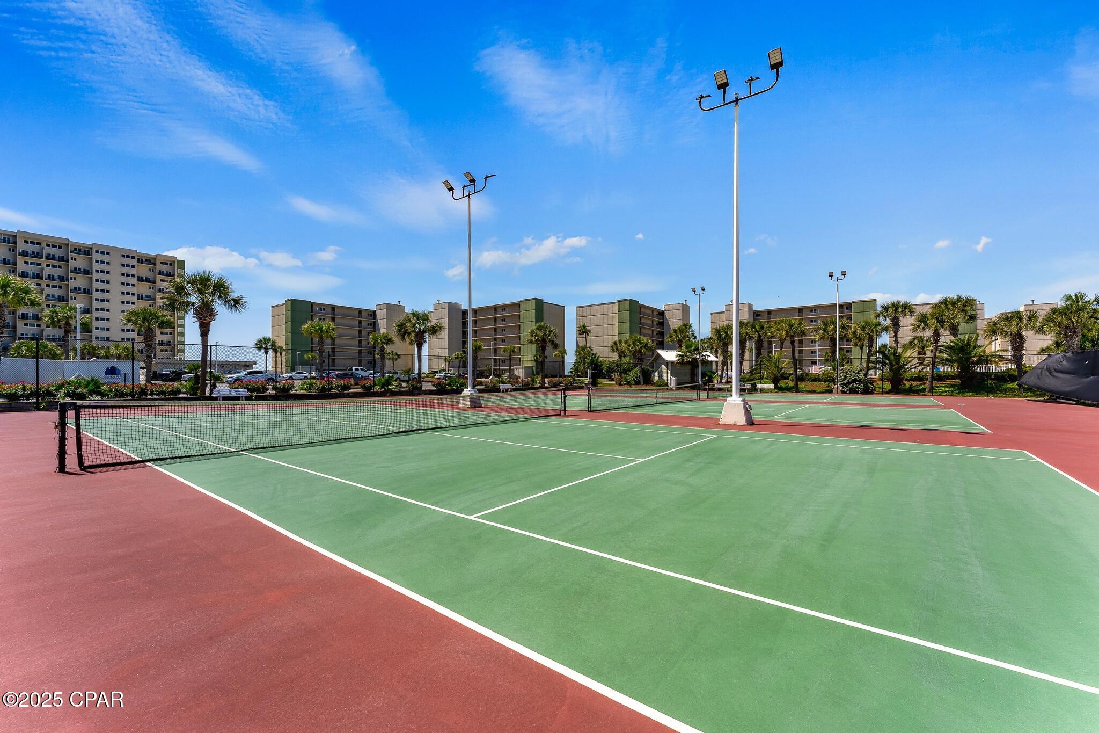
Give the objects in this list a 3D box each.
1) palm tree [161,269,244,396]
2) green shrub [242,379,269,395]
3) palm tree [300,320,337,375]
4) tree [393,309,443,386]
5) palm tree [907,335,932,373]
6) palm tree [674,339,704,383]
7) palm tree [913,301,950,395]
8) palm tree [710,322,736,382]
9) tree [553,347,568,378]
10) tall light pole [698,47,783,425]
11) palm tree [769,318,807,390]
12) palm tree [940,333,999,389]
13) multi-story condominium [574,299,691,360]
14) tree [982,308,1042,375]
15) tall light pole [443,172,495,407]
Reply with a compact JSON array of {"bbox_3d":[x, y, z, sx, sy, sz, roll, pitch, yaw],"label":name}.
[{"bbox_3d":[-19.845,-1.828,24.687,3.900,7.000,3.800,1,-2,-39],"label":"palm tree"},{"bbox_3d":[-22.813,1.599,33.150,1.756,1.199,1.580,1,-2,-35],"label":"green shrub"},{"bbox_3d":[-26.435,-1.679,49.091,3.600,7.300,3.600,1,-2,-28],"label":"palm tree"},{"bbox_3d":[-10.563,-1.299,34.475,3.880,6.550,3.880,0,-1,0],"label":"tree"},{"bbox_3d":[42.168,-1.078,48.750,2.074,5.095,1.971,-1,-2,41],"label":"palm tree"},{"bbox_3d":[15.790,-0.192,47.773,3.370,5.670,3.370,0,-1,0],"label":"palm tree"},{"bbox_3d":[32.476,-1.483,36.445,2.960,7.580,2.960,0,-1,0],"label":"palm tree"},{"bbox_3d":[20.182,-1.549,49.725,2.870,6.897,2.726,0,-2,22],"label":"palm tree"},{"bbox_3d":[1.657,-0.133,65.995,2.450,5.440,2.450,0,-1,0],"label":"tree"},{"bbox_3d":[6.047,-3.857,13.930,2.400,11.350,1.000,-1,-2,37],"label":"tall light pole"},{"bbox_3d":[23.271,-1.083,41.438,2.904,7.080,2.759,-1,-2,29],"label":"palm tree"},{"bbox_3d":[33.912,-0.451,34.515,3.413,4.371,3.243,-1,-2,44],"label":"palm tree"},{"bbox_3d":[24.029,-6.344,117.541,19.500,19.000,28.500,-1,-2,37],"label":"multi-story condominium"},{"bbox_3d":[38.367,-1.230,35.460,3.570,6.950,3.570,0,-1,0],"label":"tree"},{"bbox_3d":[-3.976,-3.763,21.276,2.750,11.550,1.430,-1,-2,38],"label":"tall light pole"}]

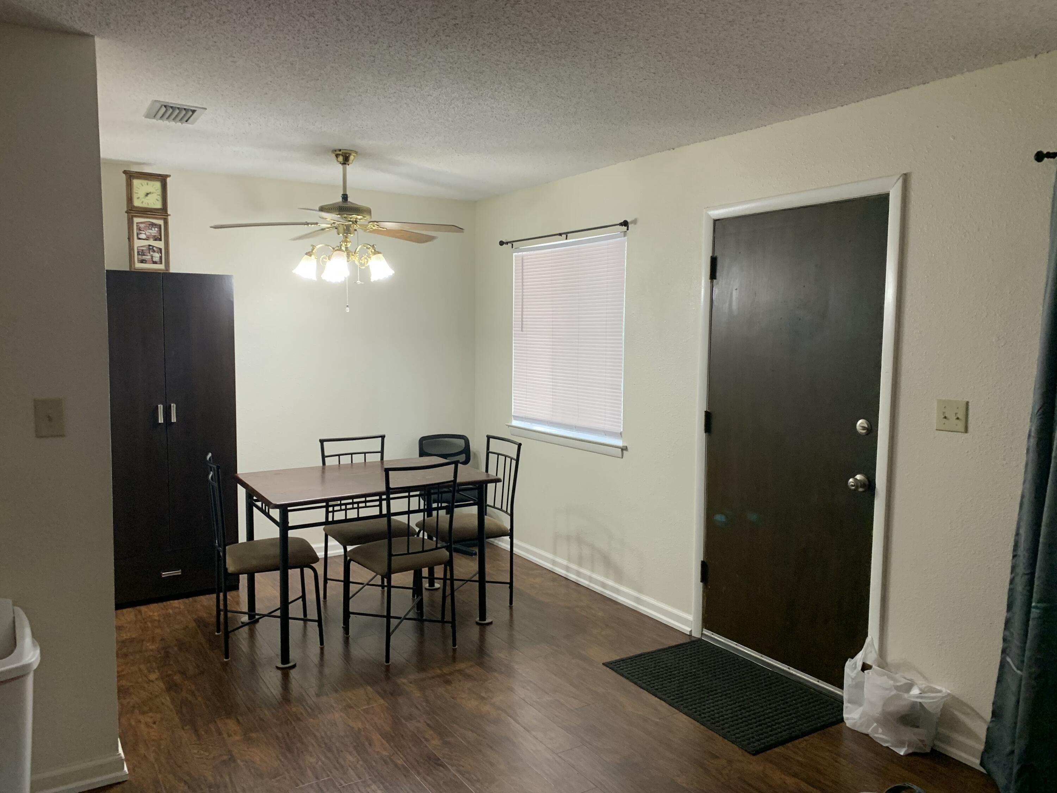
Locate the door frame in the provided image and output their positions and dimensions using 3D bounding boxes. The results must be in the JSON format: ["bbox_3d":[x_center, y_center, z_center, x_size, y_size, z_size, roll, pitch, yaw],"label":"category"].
[{"bbox_3d":[1.136,0.191,3.522,0.080,2.139,1.027,-2,6,-33],"label":"door frame"}]

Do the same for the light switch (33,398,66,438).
[{"bbox_3d":[-1.516,0.069,2.515,0.078,0.120,0.018,-2,6,-33],"label":"light switch"}]

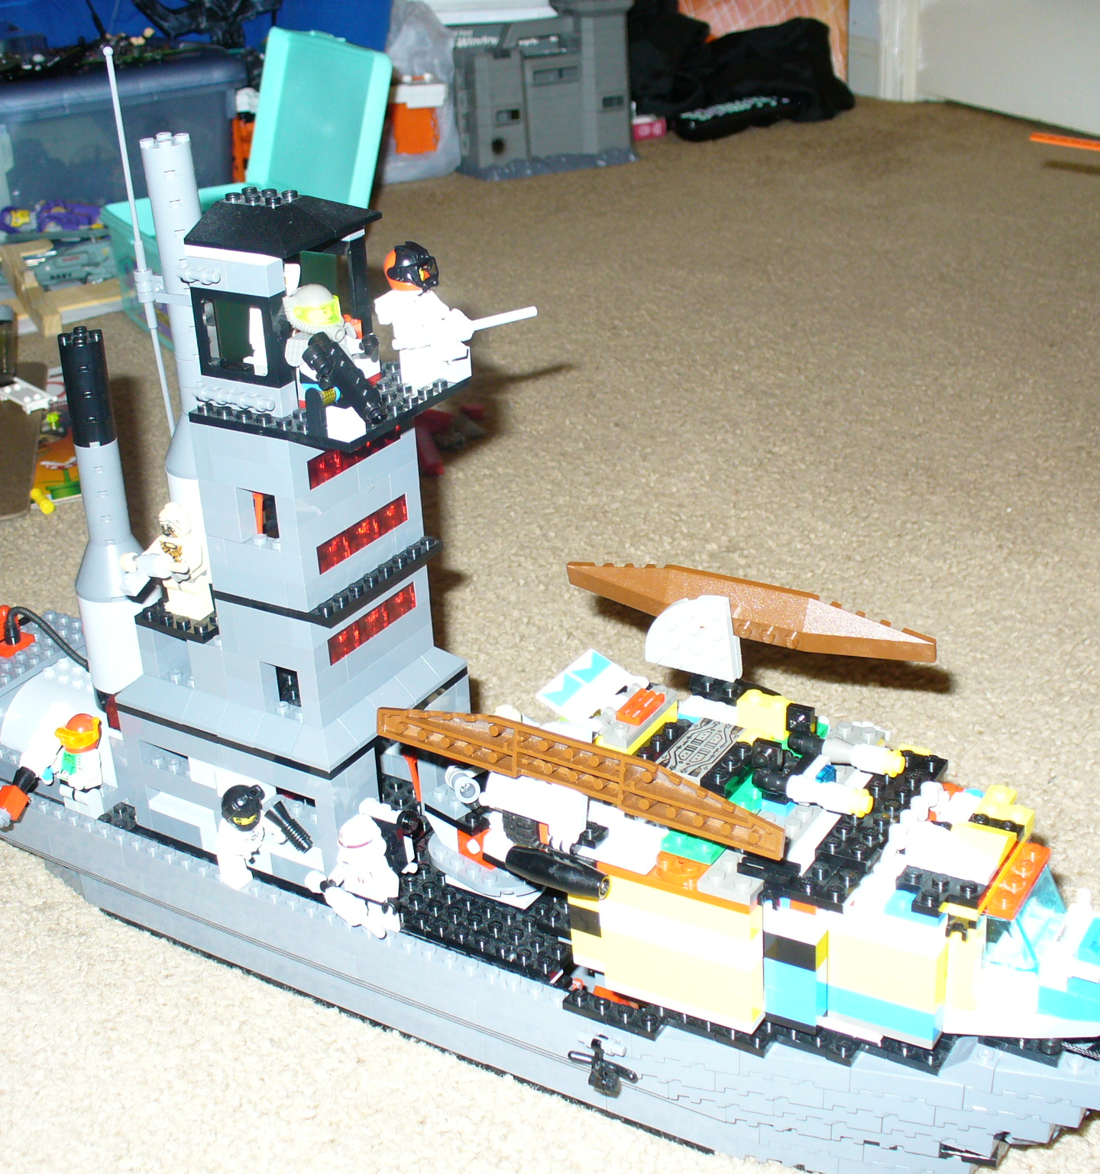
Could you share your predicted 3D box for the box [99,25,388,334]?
[{"bbox_3d":[-0.234,-0.309,1.303,0.170,0.217,0.228,-15,28,-27],"label":"box"}]

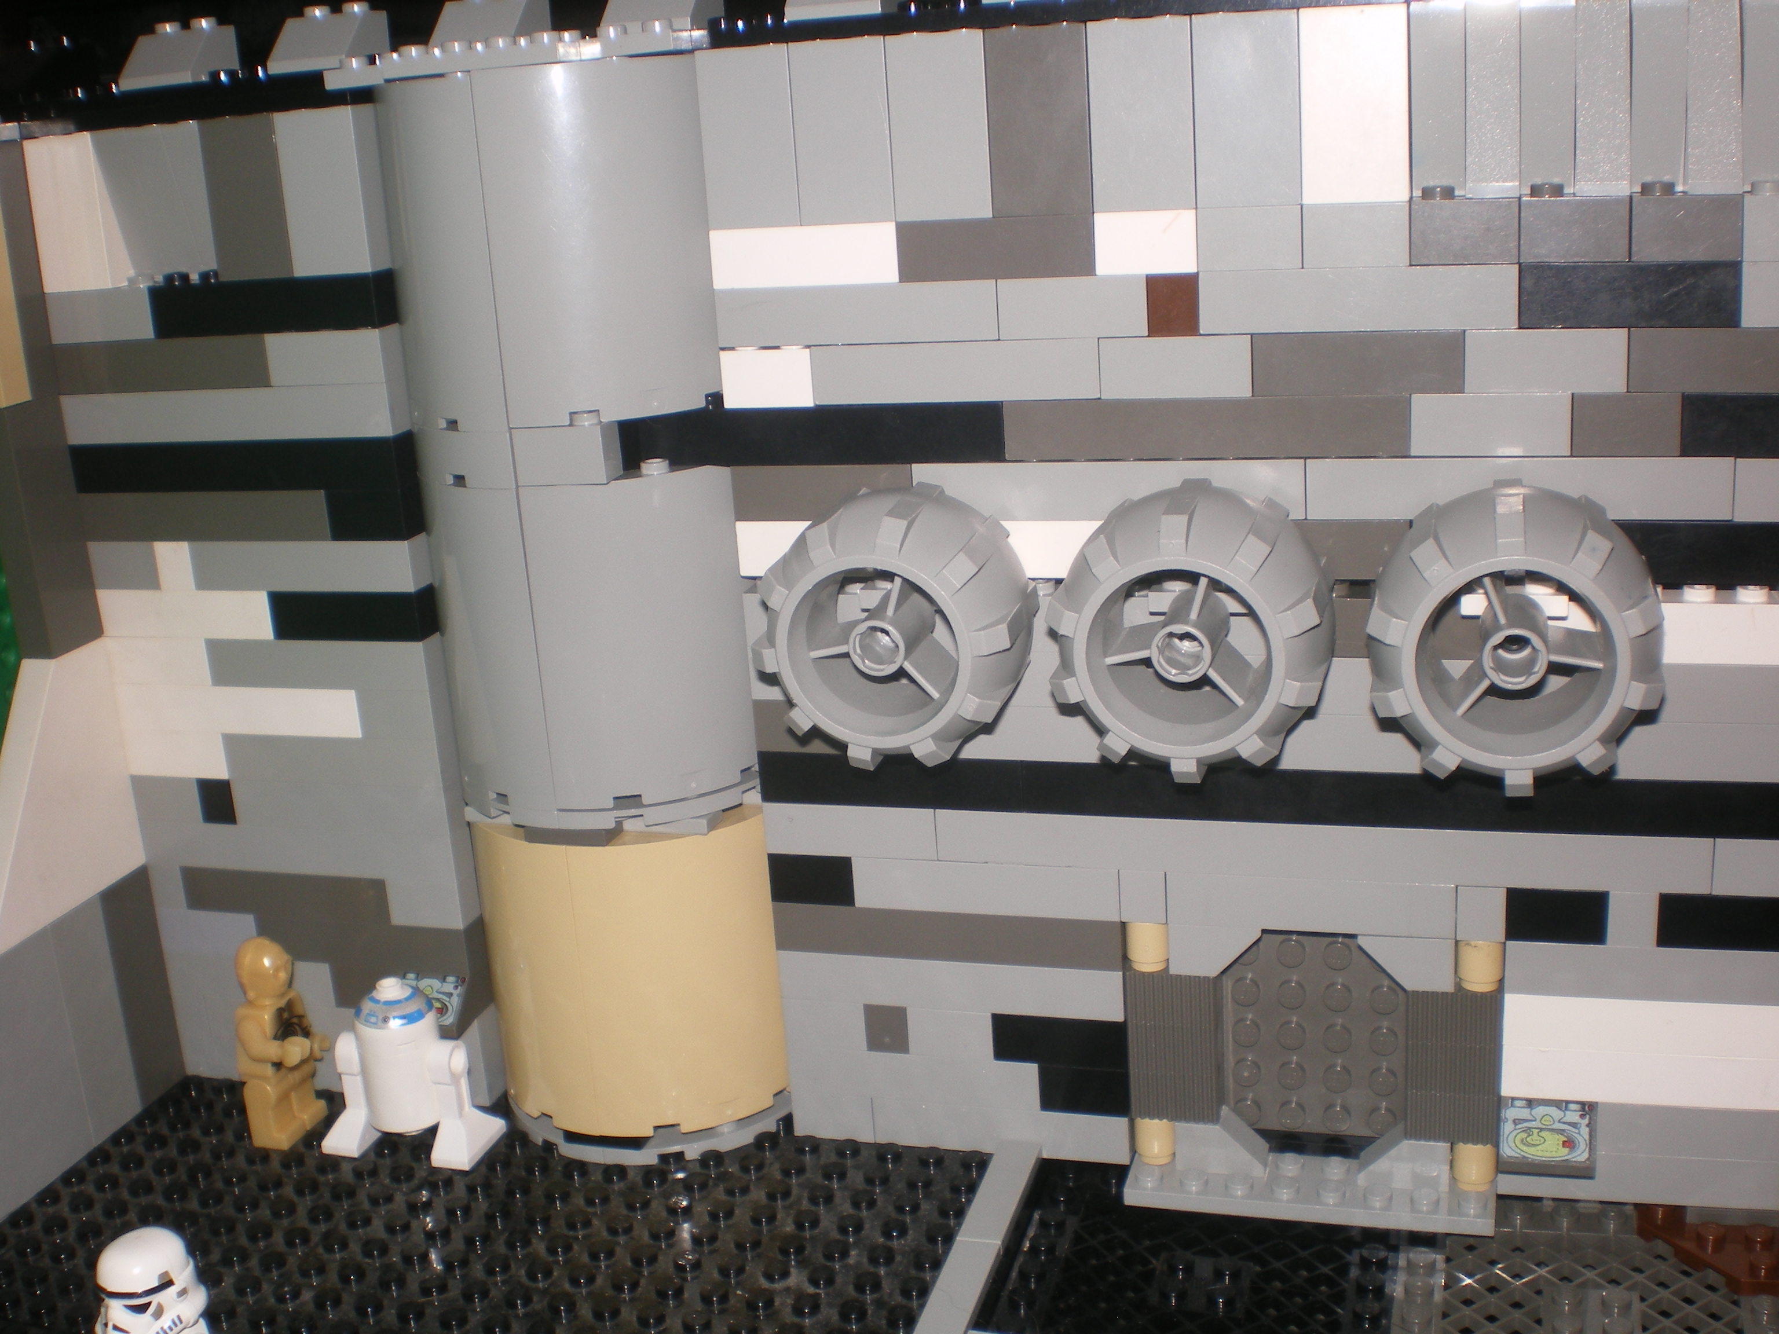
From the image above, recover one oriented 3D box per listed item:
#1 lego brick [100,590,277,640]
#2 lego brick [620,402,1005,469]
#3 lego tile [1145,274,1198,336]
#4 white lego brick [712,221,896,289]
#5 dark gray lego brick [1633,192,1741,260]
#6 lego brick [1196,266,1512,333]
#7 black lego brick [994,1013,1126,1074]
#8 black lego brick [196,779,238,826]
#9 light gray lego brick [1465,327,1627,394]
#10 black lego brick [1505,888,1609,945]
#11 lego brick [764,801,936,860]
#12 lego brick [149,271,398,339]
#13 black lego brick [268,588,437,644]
[{"bbox_3d":[-0.137,-0.012,0.386,0.042,0.010,0.012,1,17,17],"label":"lego brick"},{"bbox_3d":[-0.013,-0.040,0.330,0.069,0.010,0.008,1,17,17],"label":"lego brick"},{"bbox_3d":[0.045,-0.057,0.306,0.008,0.010,0.008,1,17,17],"label":"lego tile"},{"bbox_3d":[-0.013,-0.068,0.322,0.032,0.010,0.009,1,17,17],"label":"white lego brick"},{"bbox_3d":[0.118,-0.066,0.292,0.016,0.010,0.014,1,17,17],"label":"dark gray lego brick"},{"bbox_3d":[0.071,-0.056,0.298,0.048,0.010,0.008,1,17,17],"label":"lego brick"},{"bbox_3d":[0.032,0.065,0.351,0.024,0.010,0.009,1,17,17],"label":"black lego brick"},{"bbox_3d":[-0.132,0.025,0.388,0.008,0.010,0.008,1,17,17],"label":"black lego brick"},{"bbox_3d":[0.098,-0.046,0.293,0.024,0.010,0.008,1,17,17],"label":"light gray lego brick"},{"bbox_3d":[0.108,0.039,0.317,0.016,0.010,0.008,1,17,17],"label":"black lego brick"},{"bbox_3d":[-0.005,0.027,0.350,0.032,0.010,0.016,1,18,17],"label":"lego brick"},{"bbox_3d":[-0.111,-0.065,0.353,0.048,0.010,0.008,1,17,17],"label":"lego brick"},{"bbox_3d":[-0.100,-0.011,0.366,0.032,0.010,0.008,1,17,17],"label":"black lego brick"}]

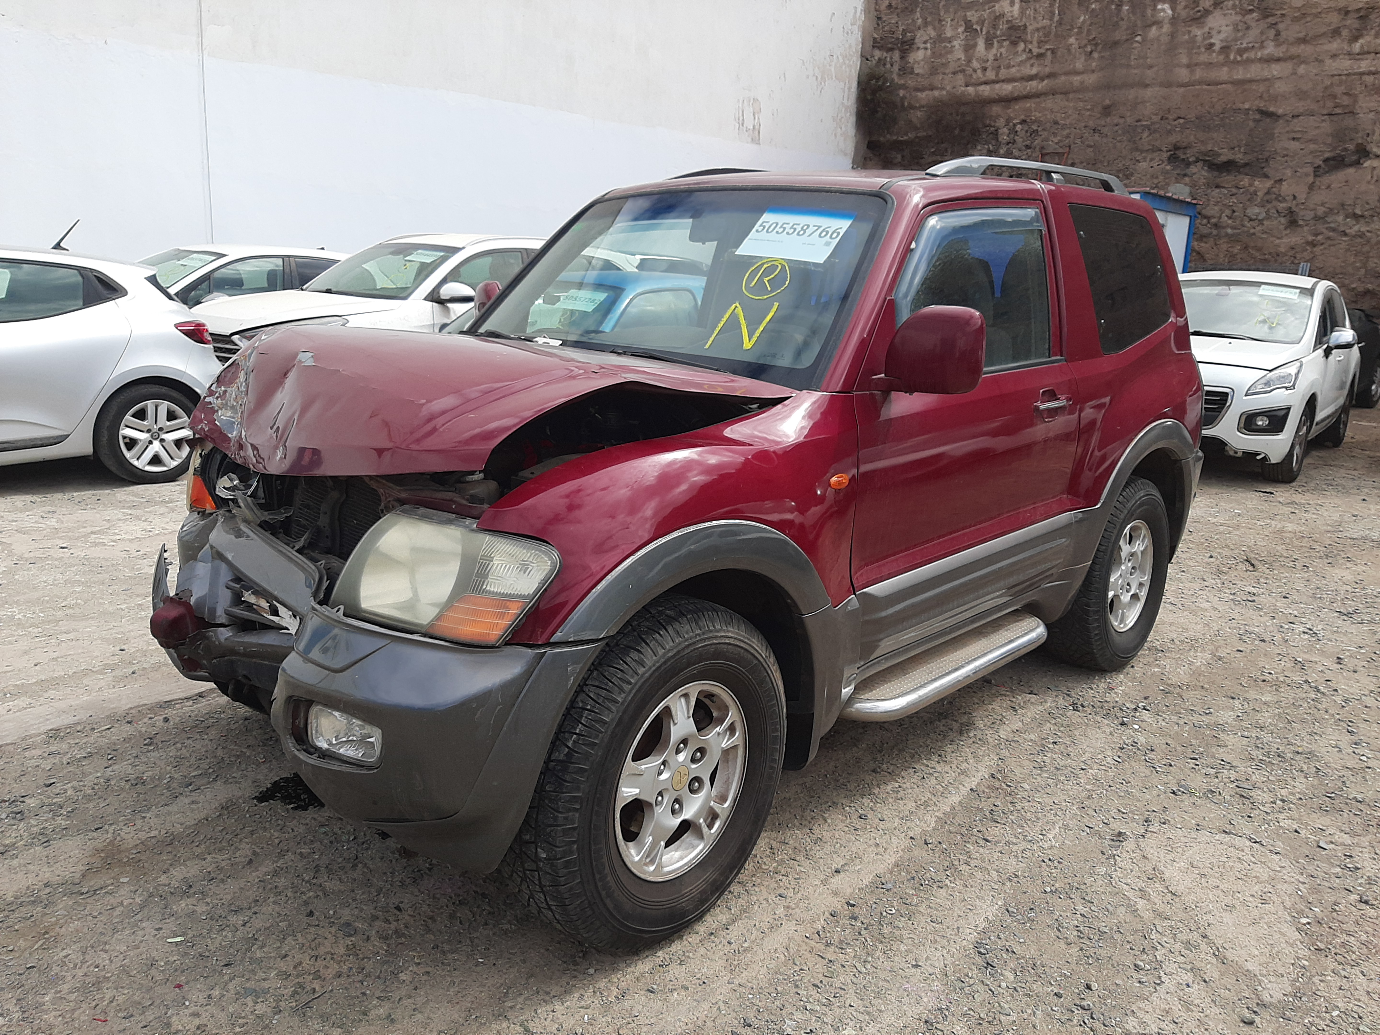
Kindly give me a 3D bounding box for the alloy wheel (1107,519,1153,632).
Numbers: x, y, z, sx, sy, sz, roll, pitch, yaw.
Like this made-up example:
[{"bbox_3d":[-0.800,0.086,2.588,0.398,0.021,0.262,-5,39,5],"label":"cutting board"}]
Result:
[{"bbox_3d":[1.684,0.221,4.143,0.175,0.445,0.445,11,16,42],"label":"alloy wheel"}]

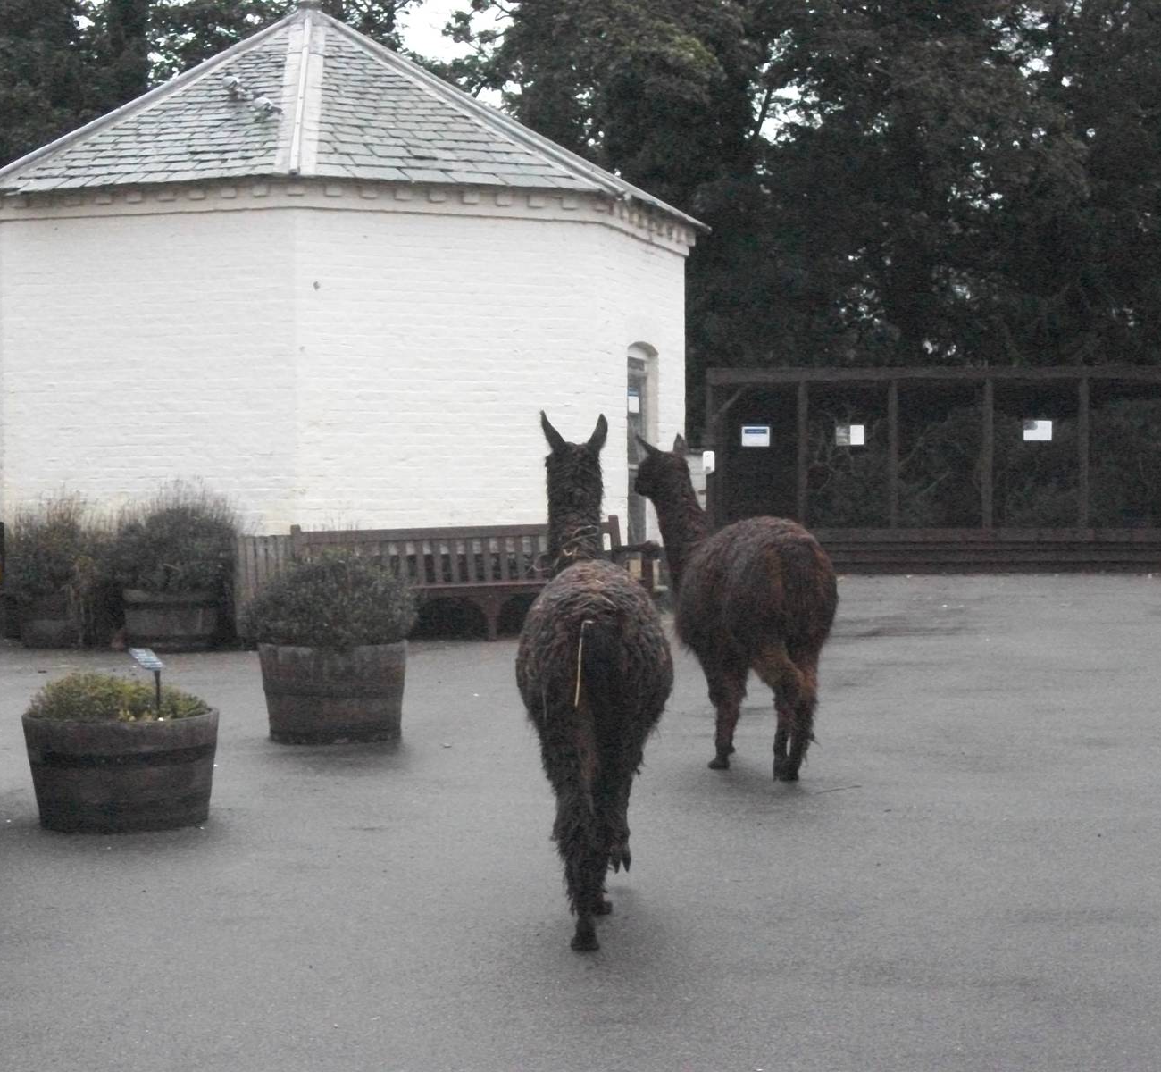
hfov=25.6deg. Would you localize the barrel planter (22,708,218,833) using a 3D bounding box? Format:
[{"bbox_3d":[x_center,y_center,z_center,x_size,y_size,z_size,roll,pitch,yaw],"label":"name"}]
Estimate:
[{"bbox_3d":[-1.683,0.847,9.431,0.715,0.410,0.715,0,2,0],"label":"barrel planter"}]

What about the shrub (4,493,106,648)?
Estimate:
[{"bbox_3d":[-3.791,0.247,18.416,0.760,1.070,0.740,0,2,0],"label":"shrub"}]

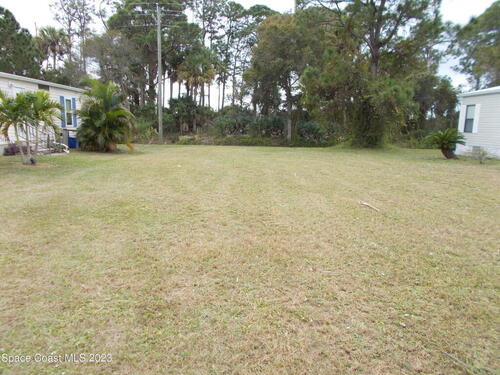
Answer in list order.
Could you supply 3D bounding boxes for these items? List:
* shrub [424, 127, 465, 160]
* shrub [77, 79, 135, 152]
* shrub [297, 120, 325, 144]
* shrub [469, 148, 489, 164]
[{"bbox_3d":[9.444,-2.137,18.300,1.710,1.452,1.659,1,9,0],"label":"shrub"},{"bbox_3d":[-7.443,-3.652,19.500,2.765,3.655,2.682,1,9,0],"label":"shrub"},{"bbox_3d":[4.578,-4.098,28.500,2.083,1.929,2.021,1,9,0],"label":"shrub"},{"bbox_3d":[9.846,-1.337,16.200,0.729,0.671,0.707,1,9,0],"label":"shrub"}]

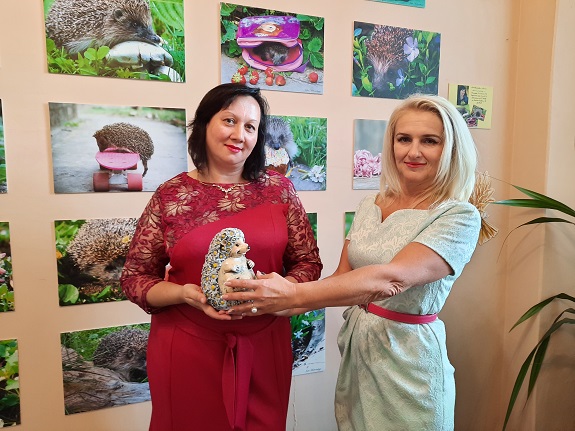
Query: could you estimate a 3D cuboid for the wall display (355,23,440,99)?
[{"bbox_3d":[0.477,-0.656,1.804,0.433,0.300,0.016,-2,7,-19],"label":"wall display"}]

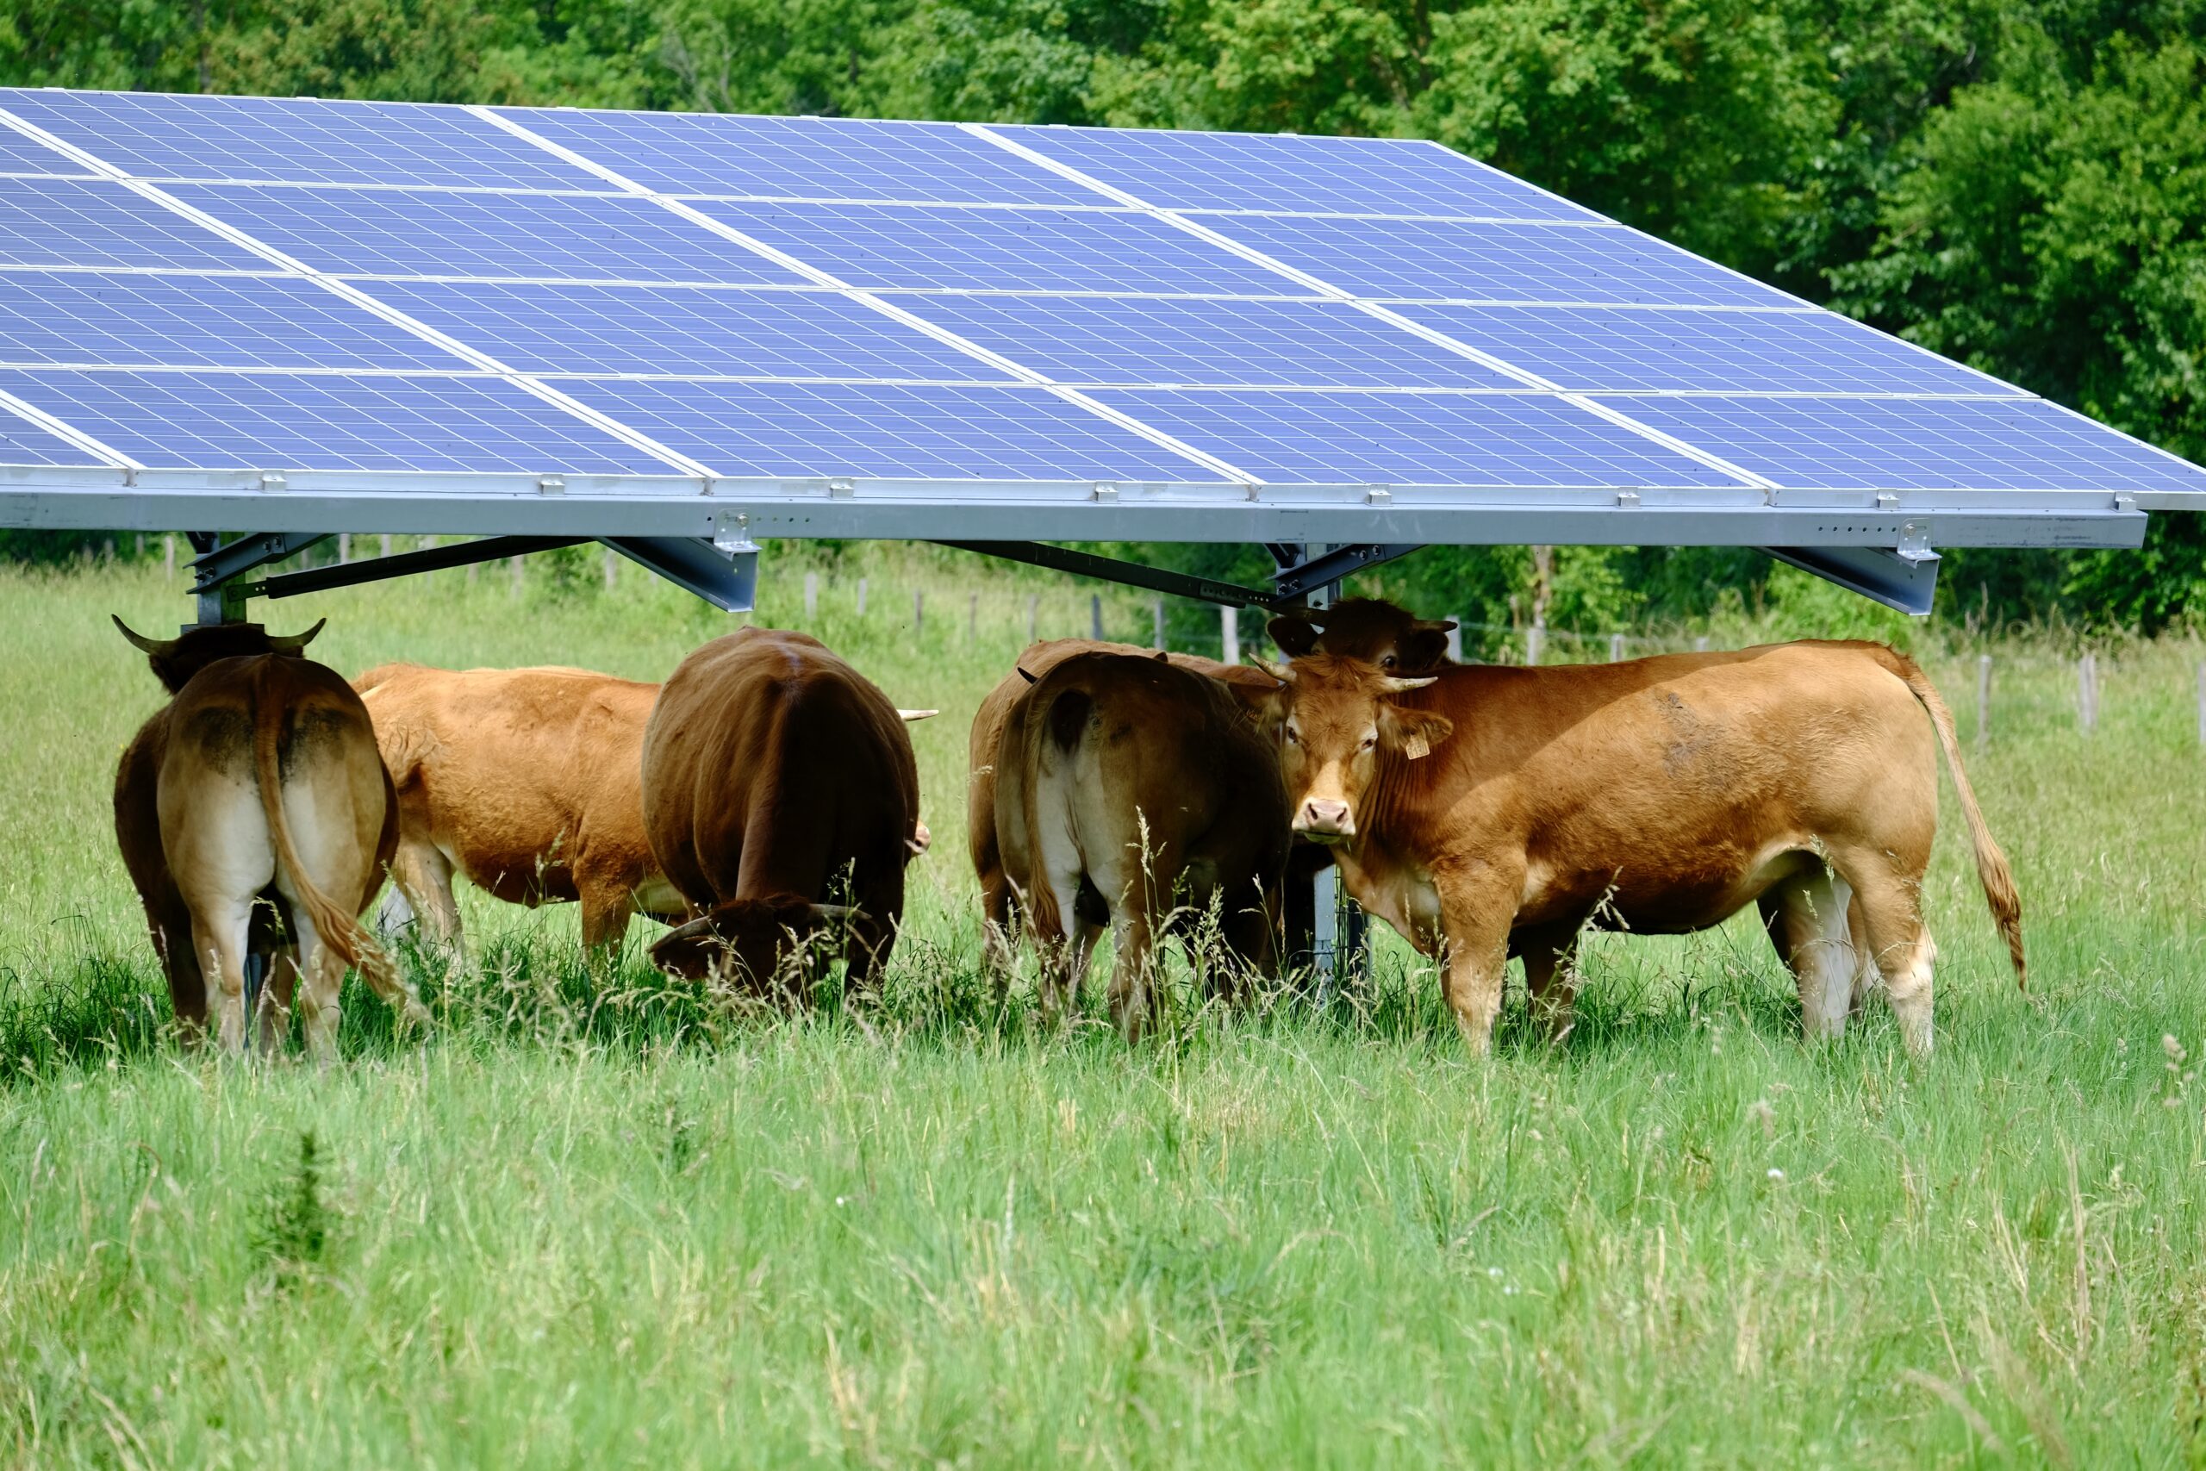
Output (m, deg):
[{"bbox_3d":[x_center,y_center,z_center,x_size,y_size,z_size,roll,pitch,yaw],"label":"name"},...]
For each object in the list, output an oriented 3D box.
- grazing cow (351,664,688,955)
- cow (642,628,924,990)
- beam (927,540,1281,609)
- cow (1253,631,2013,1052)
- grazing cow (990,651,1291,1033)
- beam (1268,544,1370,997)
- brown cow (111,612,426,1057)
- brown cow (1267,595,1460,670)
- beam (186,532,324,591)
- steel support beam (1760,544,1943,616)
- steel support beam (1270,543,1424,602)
[{"bbox_3d":[-1.453,0.271,44.190,1.850,1.070,0.660,0,1,-12],"label":"grazing cow"},{"bbox_3d":[-0.934,0.274,40.989,0.780,1.180,2.000,0,1,3],"label":"cow"},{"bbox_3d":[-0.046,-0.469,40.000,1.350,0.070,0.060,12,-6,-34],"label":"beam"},{"bbox_3d":[1.417,0.330,38.189,2.050,1.170,0.680,0,1,-6],"label":"cow"},{"bbox_3d":[0.134,0.317,39.189,0.730,1.160,1.820,0,1,19],"label":"grazing cow"},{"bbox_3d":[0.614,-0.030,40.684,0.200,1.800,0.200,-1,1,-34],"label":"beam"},{"bbox_3d":[-2.226,0.306,37.289,0.750,1.250,1.950,0,1,-7],"label":"brown cow"},{"bbox_3d":[1.383,0.260,39.589,1.900,1.260,0.660,0,1,-18],"label":"brown cow"},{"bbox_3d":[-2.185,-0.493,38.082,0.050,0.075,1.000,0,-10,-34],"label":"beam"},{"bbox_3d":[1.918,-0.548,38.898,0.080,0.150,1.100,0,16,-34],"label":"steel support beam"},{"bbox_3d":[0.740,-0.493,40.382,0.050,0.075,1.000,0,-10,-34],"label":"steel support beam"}]

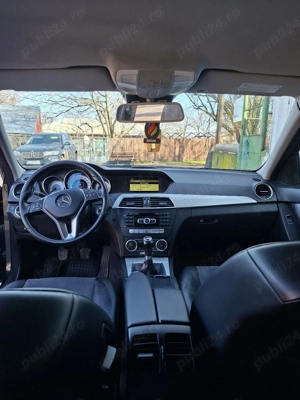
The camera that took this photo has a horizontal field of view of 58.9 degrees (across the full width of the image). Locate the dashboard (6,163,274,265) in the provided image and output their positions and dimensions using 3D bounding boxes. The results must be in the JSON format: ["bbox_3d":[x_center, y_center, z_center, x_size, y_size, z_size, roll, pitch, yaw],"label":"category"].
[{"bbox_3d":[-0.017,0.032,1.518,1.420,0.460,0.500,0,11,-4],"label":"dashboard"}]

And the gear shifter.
[{"bbox_3d":[-0.005,0.251,1.165,0.065,0.155,0.075,0,11,-4],"label":"gear shifter"}]

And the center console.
[{"bbox_3d":[0.017,0.411,0.902,0.190,0.210,0.380,0,11,-4],"label":"center console"}]

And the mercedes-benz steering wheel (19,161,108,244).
[{"bbox_3d":[-0.372,0.008,1.168,0.373,0.373,0.110,0,-15,-4],"label":"mercedes-benz steering wheel"}]

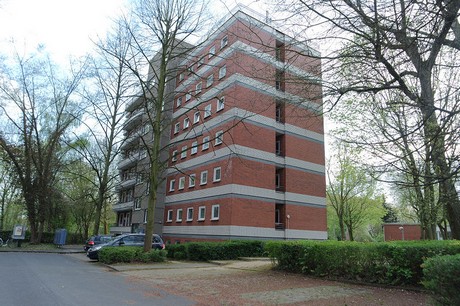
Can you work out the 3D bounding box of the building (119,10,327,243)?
[{"bbox_3d":[-3.461,-0.565,35.856,11.220,22.110,26.320,12,-18,-33],"label":"building"}]

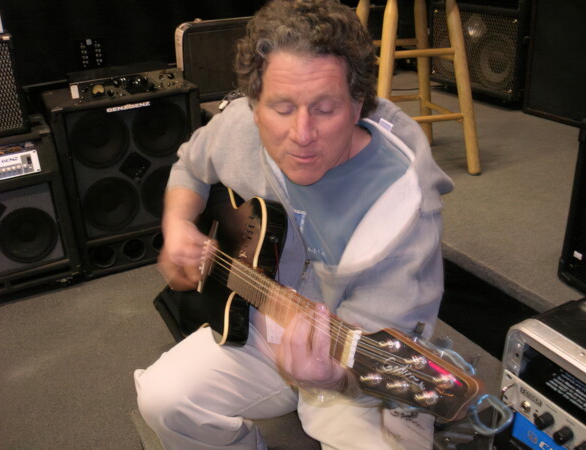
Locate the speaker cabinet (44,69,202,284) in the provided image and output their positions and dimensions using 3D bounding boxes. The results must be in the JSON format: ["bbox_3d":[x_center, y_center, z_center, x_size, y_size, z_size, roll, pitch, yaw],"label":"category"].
[{"bbox_3d":[-0.776,-0.262,2.780,0.627,0.790,0.458,-13,26,-23],"label":"speaker cabinet"}]

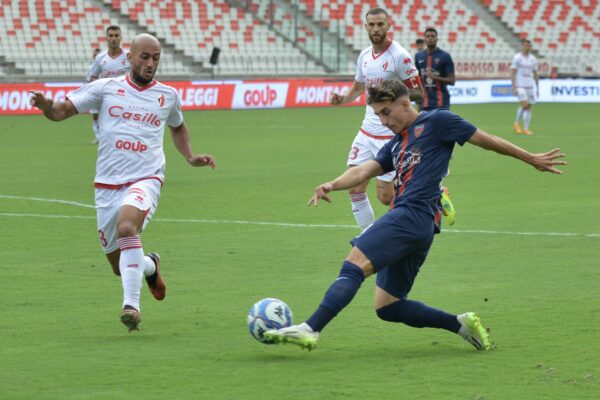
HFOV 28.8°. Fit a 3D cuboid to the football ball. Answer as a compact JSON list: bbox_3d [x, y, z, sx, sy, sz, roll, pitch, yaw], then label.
[{"bbox_3d":[-0.146,0.586,5.630,0.220,0.220,0.220,0,7,0],"label":"football ball"}]

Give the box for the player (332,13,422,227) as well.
[{"bbox_3d":[0.660,-0.483,8.504,0.680,1.800,0.850,4,8,28],"label":"player"}]

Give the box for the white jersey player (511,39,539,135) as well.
[{"bbox_3d":[4.186,-2.102,21.706,0.550,1.800,0.480,-1,7,-6],"label":"white jersey player"}]

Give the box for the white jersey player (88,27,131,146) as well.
[{"bbox_3d":[-2.147,-1.092,13.467,0.620,1.800,0.550,-1,7,-8],"label":"white jersey player"}]

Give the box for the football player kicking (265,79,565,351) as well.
[{"bbox_3d":[0.540,0.090,5.713,1.200,1.340,1.000,-5,8,-33],"label":"football player kicking"}]

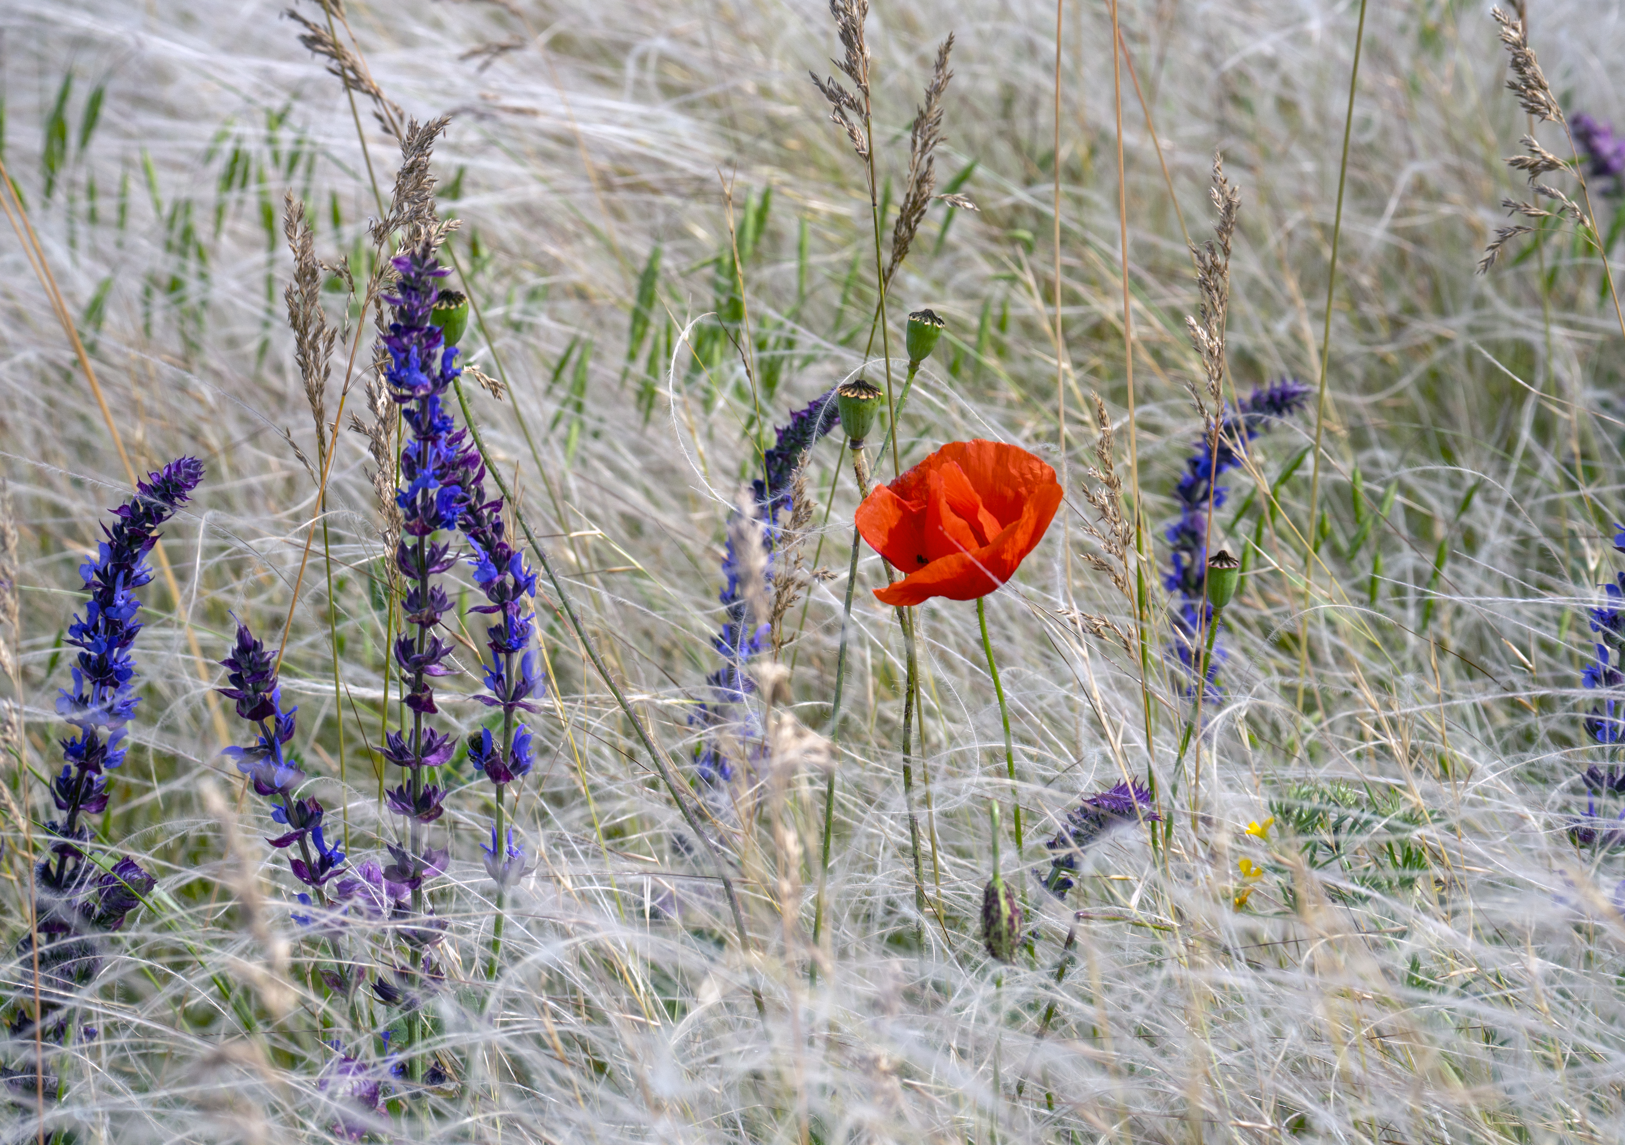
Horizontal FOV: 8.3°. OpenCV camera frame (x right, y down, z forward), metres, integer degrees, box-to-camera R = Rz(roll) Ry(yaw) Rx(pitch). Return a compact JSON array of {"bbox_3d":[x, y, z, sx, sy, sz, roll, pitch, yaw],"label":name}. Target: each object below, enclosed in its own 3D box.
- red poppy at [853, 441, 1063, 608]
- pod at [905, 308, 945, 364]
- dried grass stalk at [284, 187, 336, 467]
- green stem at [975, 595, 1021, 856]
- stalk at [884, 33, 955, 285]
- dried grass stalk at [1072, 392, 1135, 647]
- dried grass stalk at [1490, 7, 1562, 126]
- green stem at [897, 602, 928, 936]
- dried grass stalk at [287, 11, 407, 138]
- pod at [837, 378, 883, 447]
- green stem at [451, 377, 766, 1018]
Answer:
[{"bbox_3d":[0.039,-0.013,3.000,0.056,0.041,0.052,0,12,0],"label":"red poppy"},{"bbox_3d":[0.030,-0.064,3.020,0.011,0.013,0.011,0,15,0],"label":"pod"},{"bbox_3d":[-0.138,-0.067,3.050,0.014,0.074,0.013,0,15,0],"label":"dried grass stalk"},{"bbox_3d":[0.050,0.041,3.000,0.012,0.070,0.010,0,15,0],"label":"green stem"},{"bbox_3d":[0.029,-0.114,3.060,0.012,0.069,0.011,14,10,0],"label":"stalk"},{"bbox_3d":[0.079,-0.014,3.040,0.018,0.068,0.015,0,15,0],"label":"dried grass stalk"},{"bbox_3d":[0.198,-0.141,3.100,0.011,0.037,0.010,-30,10,0],"label":"dried grass stalk"},{"bbox_3d":[0.027,0.053,3.000,0.008,0.091,0.008,0,15,0],"label":"green stem"},{"bbox_3d":[-0.131,-0.141,3.150,0.013,0.048,0.011,-40,10,0],"label":"dried grass stalk"},{"bbox_3d":[0.013,-0.043,3.000,0.012,0.016,0.012,0,15,0],"label":"pod"},{"bbox_3d":[-0.056,0.035,3.000,0.010,0.193,0.007,-26,10,0],"label":"green stem"}]

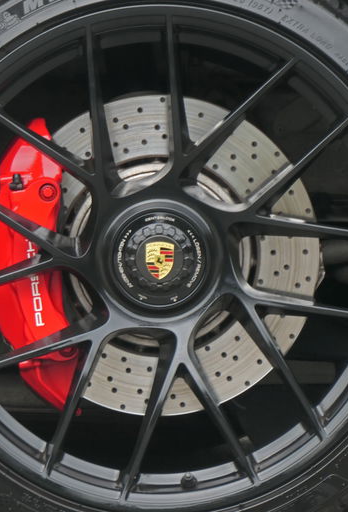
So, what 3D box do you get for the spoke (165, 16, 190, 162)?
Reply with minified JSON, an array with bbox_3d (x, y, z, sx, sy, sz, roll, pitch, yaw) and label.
[{"bbox_3d":[0.006,-0.178,7.750,0.020,0.157,0.045,-2,-1,0],"label":"spoke"}]

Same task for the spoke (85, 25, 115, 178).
[{"bbox_3d":[-0.083,-0.163,7.750,0.025,0.161,0.045,-9,-1,0],"label":"spoke"}]

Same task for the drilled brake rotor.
[{"bbox_3d":[-0.016,-0.001,7.845,0.348,0.348,0.042,0,-1,0],"label":"drilled brake rotor"}]

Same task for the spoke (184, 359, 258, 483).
[{"bbox_3d":[0.048,0.178,7.750,0.021,0.152,0.045,-27,-1,0],"label":"spoke"}]

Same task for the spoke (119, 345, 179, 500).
[{"bbox_3d":[-0.024,0.179,7.750,0.025,0.174,0.045,14,-1,0],"label":"spoke"}]

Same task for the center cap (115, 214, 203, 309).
[{"bbox_3d":[-0.015,0.004,7.735,0.100,0.100,0.040,0,-1,0],"label":"center cap"}]

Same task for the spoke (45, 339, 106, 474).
[{"bbox_3d":[-0.107,0.161,7.750,0.023,0.156,0.045,18,-1,0],"label":"spoke"}]

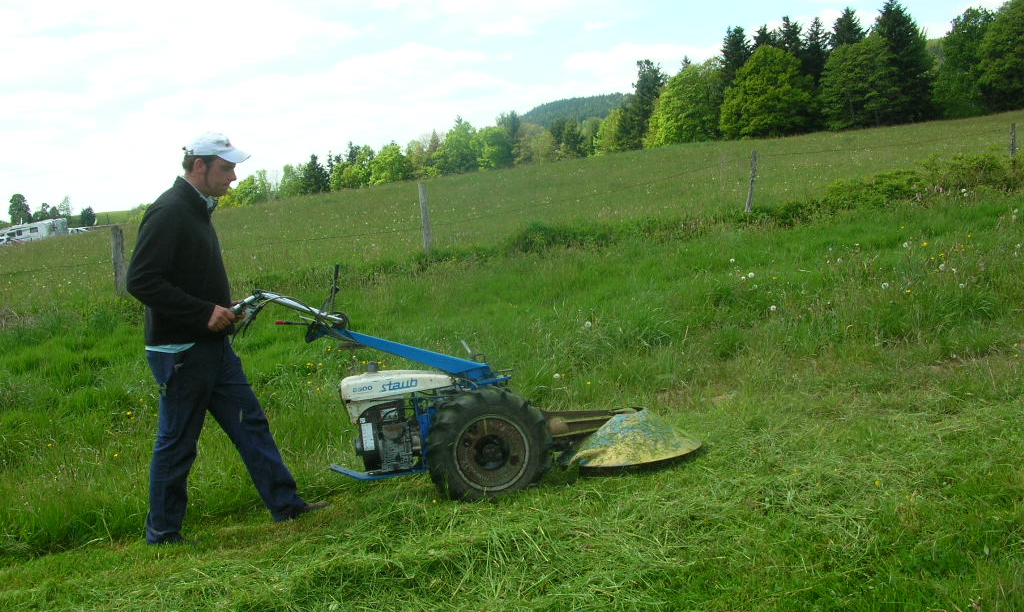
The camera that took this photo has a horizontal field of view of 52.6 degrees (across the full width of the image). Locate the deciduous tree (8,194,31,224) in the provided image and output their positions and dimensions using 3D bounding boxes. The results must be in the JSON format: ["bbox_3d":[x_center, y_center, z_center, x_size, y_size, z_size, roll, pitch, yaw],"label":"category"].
[{"bbox_3d":[-83.241,-15.634,175.000,3.607,6.294,3.607,-3,5,0],"label":"deciduous tree"}]

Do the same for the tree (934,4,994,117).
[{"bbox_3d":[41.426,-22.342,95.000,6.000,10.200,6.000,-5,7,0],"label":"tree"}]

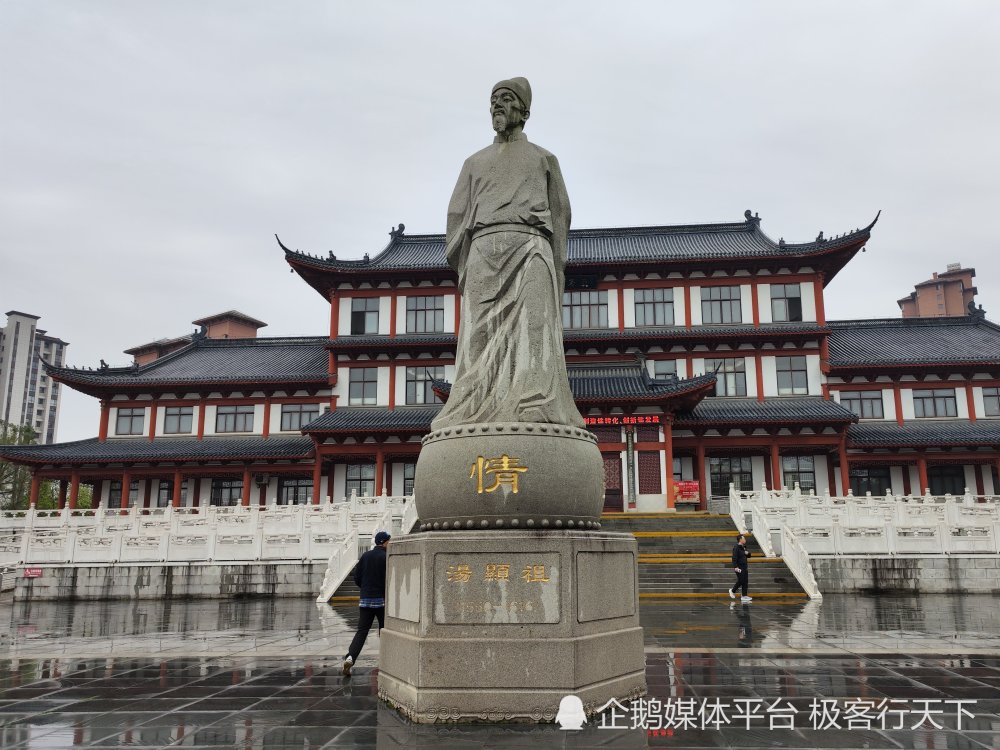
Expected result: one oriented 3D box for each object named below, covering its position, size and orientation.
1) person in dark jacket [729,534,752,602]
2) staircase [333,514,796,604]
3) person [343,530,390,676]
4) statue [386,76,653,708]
[{"bbox_3d":[6.351,5.099,18.419,0.580,1.700,0.480,-3,-13,10],"label":"person in dark jacket"},{"bbox_3d":[2.274,5.783,23.089,13.000,2.500,9.300,-1,-13,4],"label":"staircase"},{"bbox_3d":[-1.608,2.957,9.069,0.580,1.730,0.720,-7,-15,26],"label":"person"},{"bbox_3d":[0.094,-0.202,8.462,2.900,7.600,2.600,-2,-13,6],"label":"statue"}]

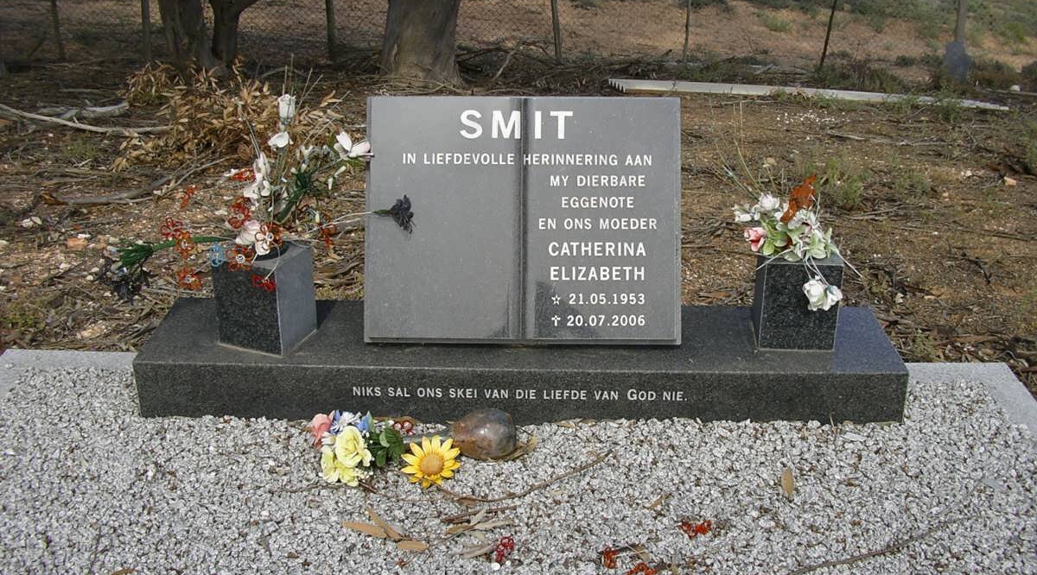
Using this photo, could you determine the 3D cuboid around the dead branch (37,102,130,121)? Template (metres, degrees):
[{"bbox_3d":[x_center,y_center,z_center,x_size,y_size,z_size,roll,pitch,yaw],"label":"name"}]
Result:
[{"bbox_3d":[-2.126,-0.875,5.571,0.450,0.080,0.150,-9,25,-21],"label":"dead branch"}]

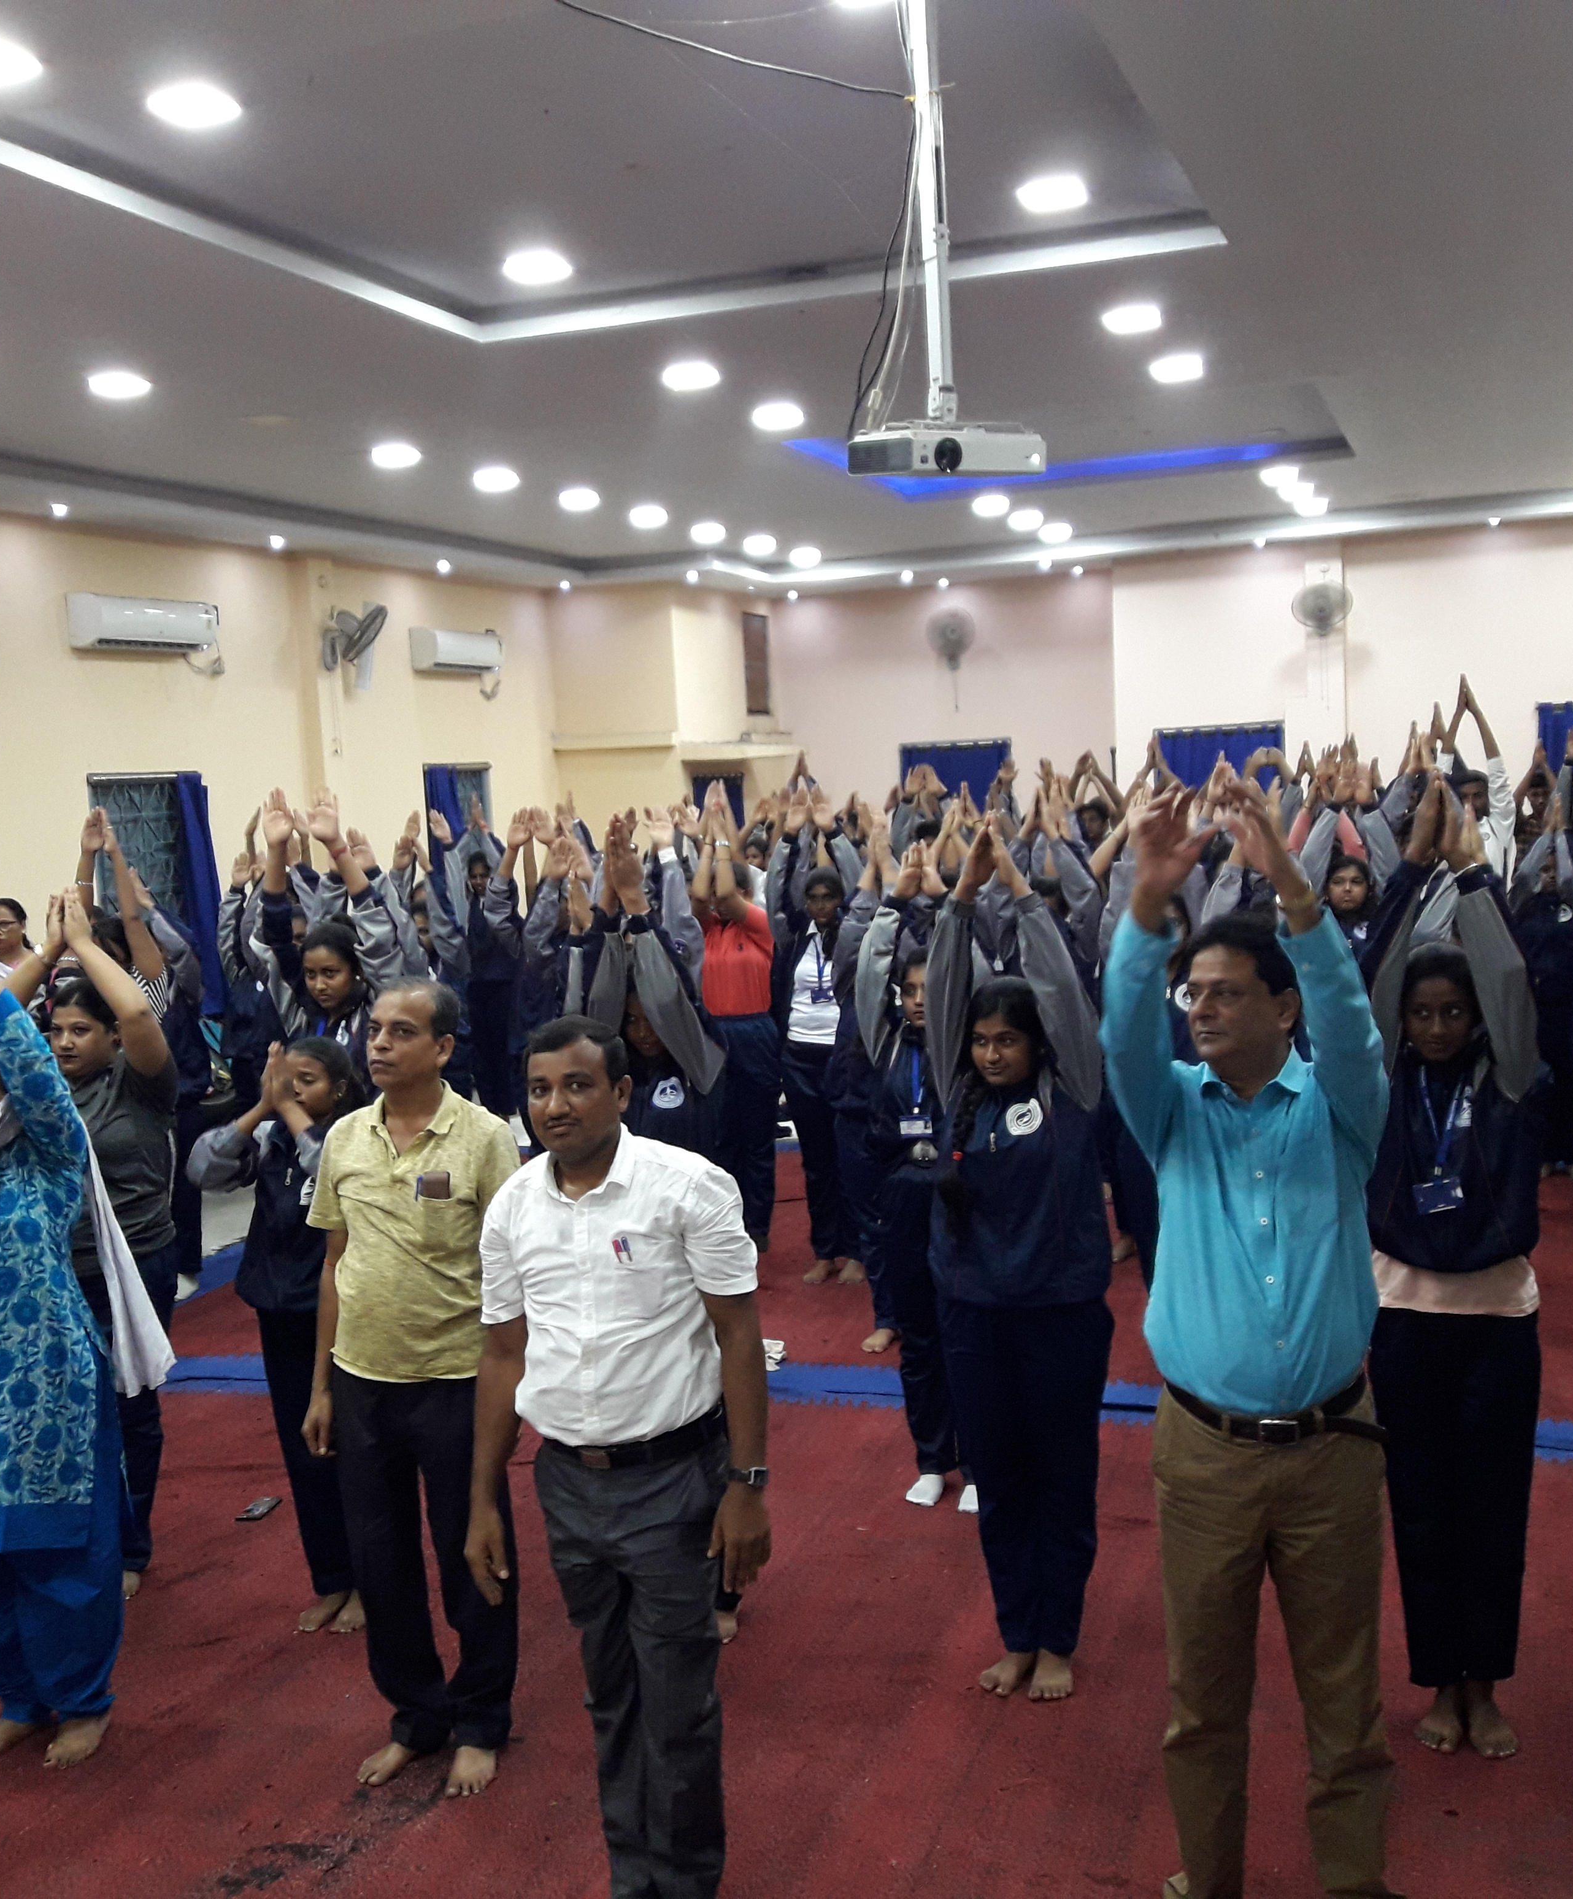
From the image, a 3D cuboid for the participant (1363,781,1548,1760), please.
[{"bbox_3d":[1.321,0.642,4.079,0.430,1.910,0.360,-2,5,18],"label":"participant"}]

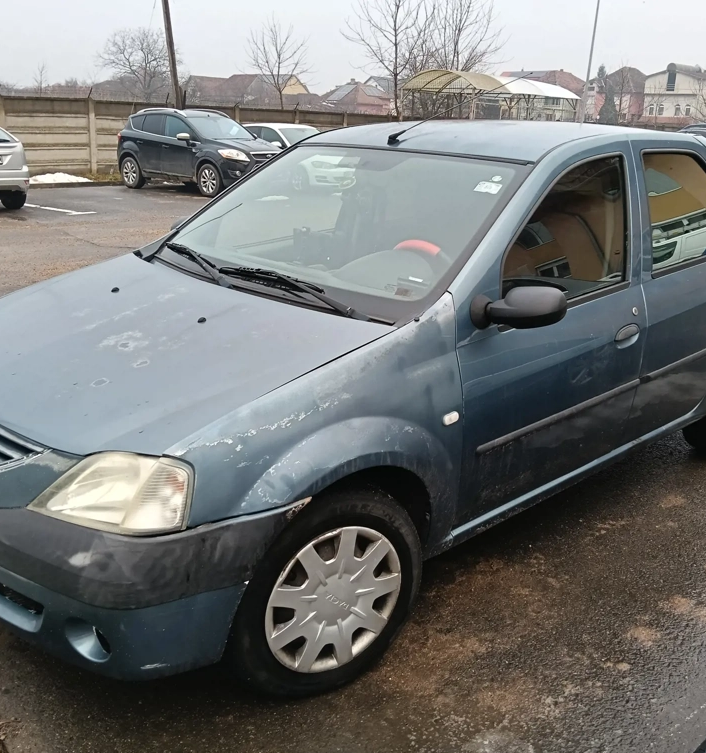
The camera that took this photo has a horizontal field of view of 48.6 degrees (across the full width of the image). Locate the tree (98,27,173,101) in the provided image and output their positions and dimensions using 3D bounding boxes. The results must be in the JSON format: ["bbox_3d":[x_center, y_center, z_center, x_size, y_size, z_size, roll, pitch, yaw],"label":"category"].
[{"bbox_3d":[-16.006,-21.522,57.219,5.700,8.082,5.500,2,18,0],"label":"tree"}]

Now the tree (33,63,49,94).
[{"bbox_3d":[-16.735,-14.788,42.493,1.030,4.270,1.030,-5,19,-20],"label":"tree"}]

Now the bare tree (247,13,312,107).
[{"bbox_3d":[-3.194,-12.420,33.667,3.040,5.820,3.040,0,18,-5],"label":"bare tree"}]

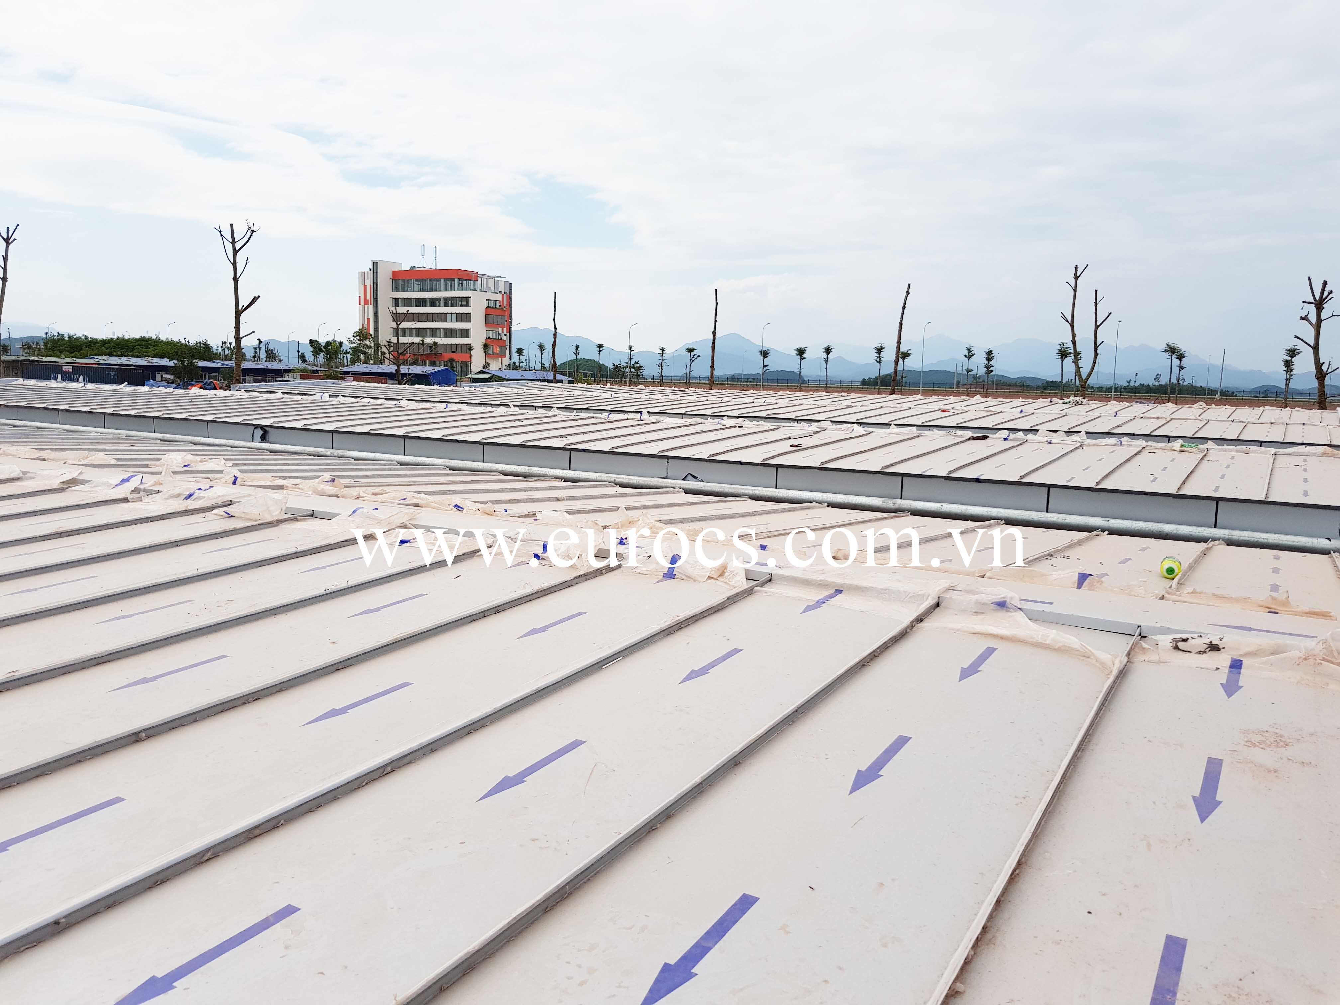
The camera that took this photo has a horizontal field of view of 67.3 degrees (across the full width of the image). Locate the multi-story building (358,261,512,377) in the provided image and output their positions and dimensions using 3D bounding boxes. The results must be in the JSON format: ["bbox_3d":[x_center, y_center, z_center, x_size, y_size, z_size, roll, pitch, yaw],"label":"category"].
[{"bbox_3d":[-60.605,-45.489,252.698,35.464,27.888,21.055,5,8,26],"label":"multi-story building"}]

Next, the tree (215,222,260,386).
[{"bbox_3d":[-26.470,-11.062,61.696,2.690,11.849,2.421,-2,8,-23],"label":"tree"}]

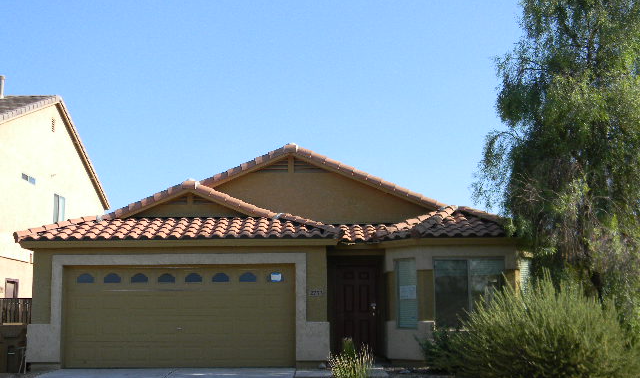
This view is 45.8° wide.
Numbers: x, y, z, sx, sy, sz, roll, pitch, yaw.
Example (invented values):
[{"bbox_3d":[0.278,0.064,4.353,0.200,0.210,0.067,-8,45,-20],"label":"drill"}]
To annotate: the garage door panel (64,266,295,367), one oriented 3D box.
[{"bbox_3d":[-2.935,2.654,15.780,4.880,2.140,0.100,0,-9,1],"label":"garage door panel"}]

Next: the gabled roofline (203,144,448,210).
[{"bbox_3d":[-0.487,-0.297,18.000,6.600,1.600,2.000,0,-9,1],"label":"gabled roofline"}]

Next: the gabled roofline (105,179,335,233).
[{"bbox_3d":[-2.433,0.370,17.000,5.000,1.200,2.000,0,-9,1],"label":"gabled roofline"}]

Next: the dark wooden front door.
[{"bbox_3d":[0.823,2.752,17.100,1.000,2.120,0.100,0,-9,1],"label":"dark wooden front door"}]

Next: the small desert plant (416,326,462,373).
[{"bbox_3d":[2.333,3.134,14.800,0.950,0.950,0.850,0,-9,1],"label":"small desert plant"}]

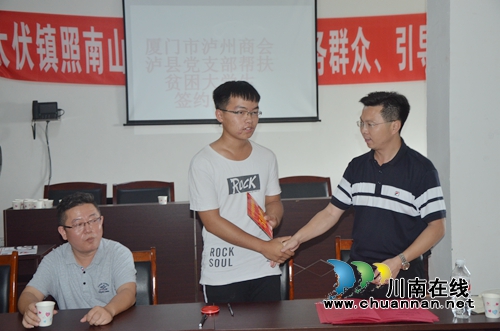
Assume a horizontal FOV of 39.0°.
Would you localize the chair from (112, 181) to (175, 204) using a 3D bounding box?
[{"bbox_3d":[-0.951,0.652,6.418,0.580,0.980,0.600,-2,3,-8],"label":"chair"}]

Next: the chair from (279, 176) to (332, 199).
[{"bbox_3d":[0.557,0.611,6.618,0.580,0.980,0.600,-2,3,-8],"label":"chair"}]

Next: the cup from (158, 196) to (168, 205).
[{"bbox_3d":[-0.734,0.308,5.982,0.074,0.079,0.074,-1,3,0],"label":"cup"}]

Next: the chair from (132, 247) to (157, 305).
[{"bbox_3d":[-0.630,0.885,3.116,0.460,0.950,0.540,-2,3,-8],"label":"chair"}]

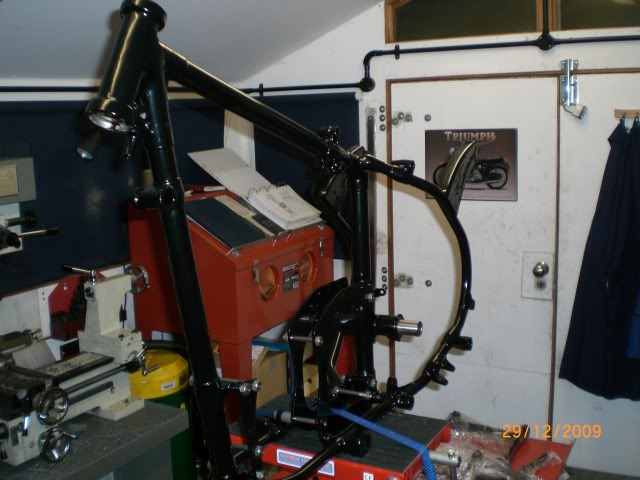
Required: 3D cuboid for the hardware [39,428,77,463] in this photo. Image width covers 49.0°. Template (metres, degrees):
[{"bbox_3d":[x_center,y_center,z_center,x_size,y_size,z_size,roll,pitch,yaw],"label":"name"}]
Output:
[{"bbox_3d":[-0.719,0.559,1.922,0.095,0.095,0.093,4,11,28],"label":"hardware"}]

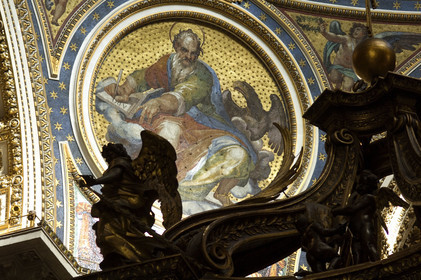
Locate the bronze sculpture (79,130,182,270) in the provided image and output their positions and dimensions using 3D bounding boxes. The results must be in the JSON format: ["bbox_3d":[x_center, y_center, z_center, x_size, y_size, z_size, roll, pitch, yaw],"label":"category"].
[{"bbox_3d":[-1.869,1.703,35.493,2.300,4.000,2.000,5,-35,-7],"label":"bronze sculpture"}]

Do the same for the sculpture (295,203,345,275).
[{"bbox_3d":[2.577,2.367,34.606,1.000,2.000,0.900,-18,-39,25],"label":"sculpture"}]

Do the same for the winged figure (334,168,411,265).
[{"bbox_3d":[3.697,1.903,34.372,1.250,2.600,1.250,26,-42,-33],"label":"winged figure"}]

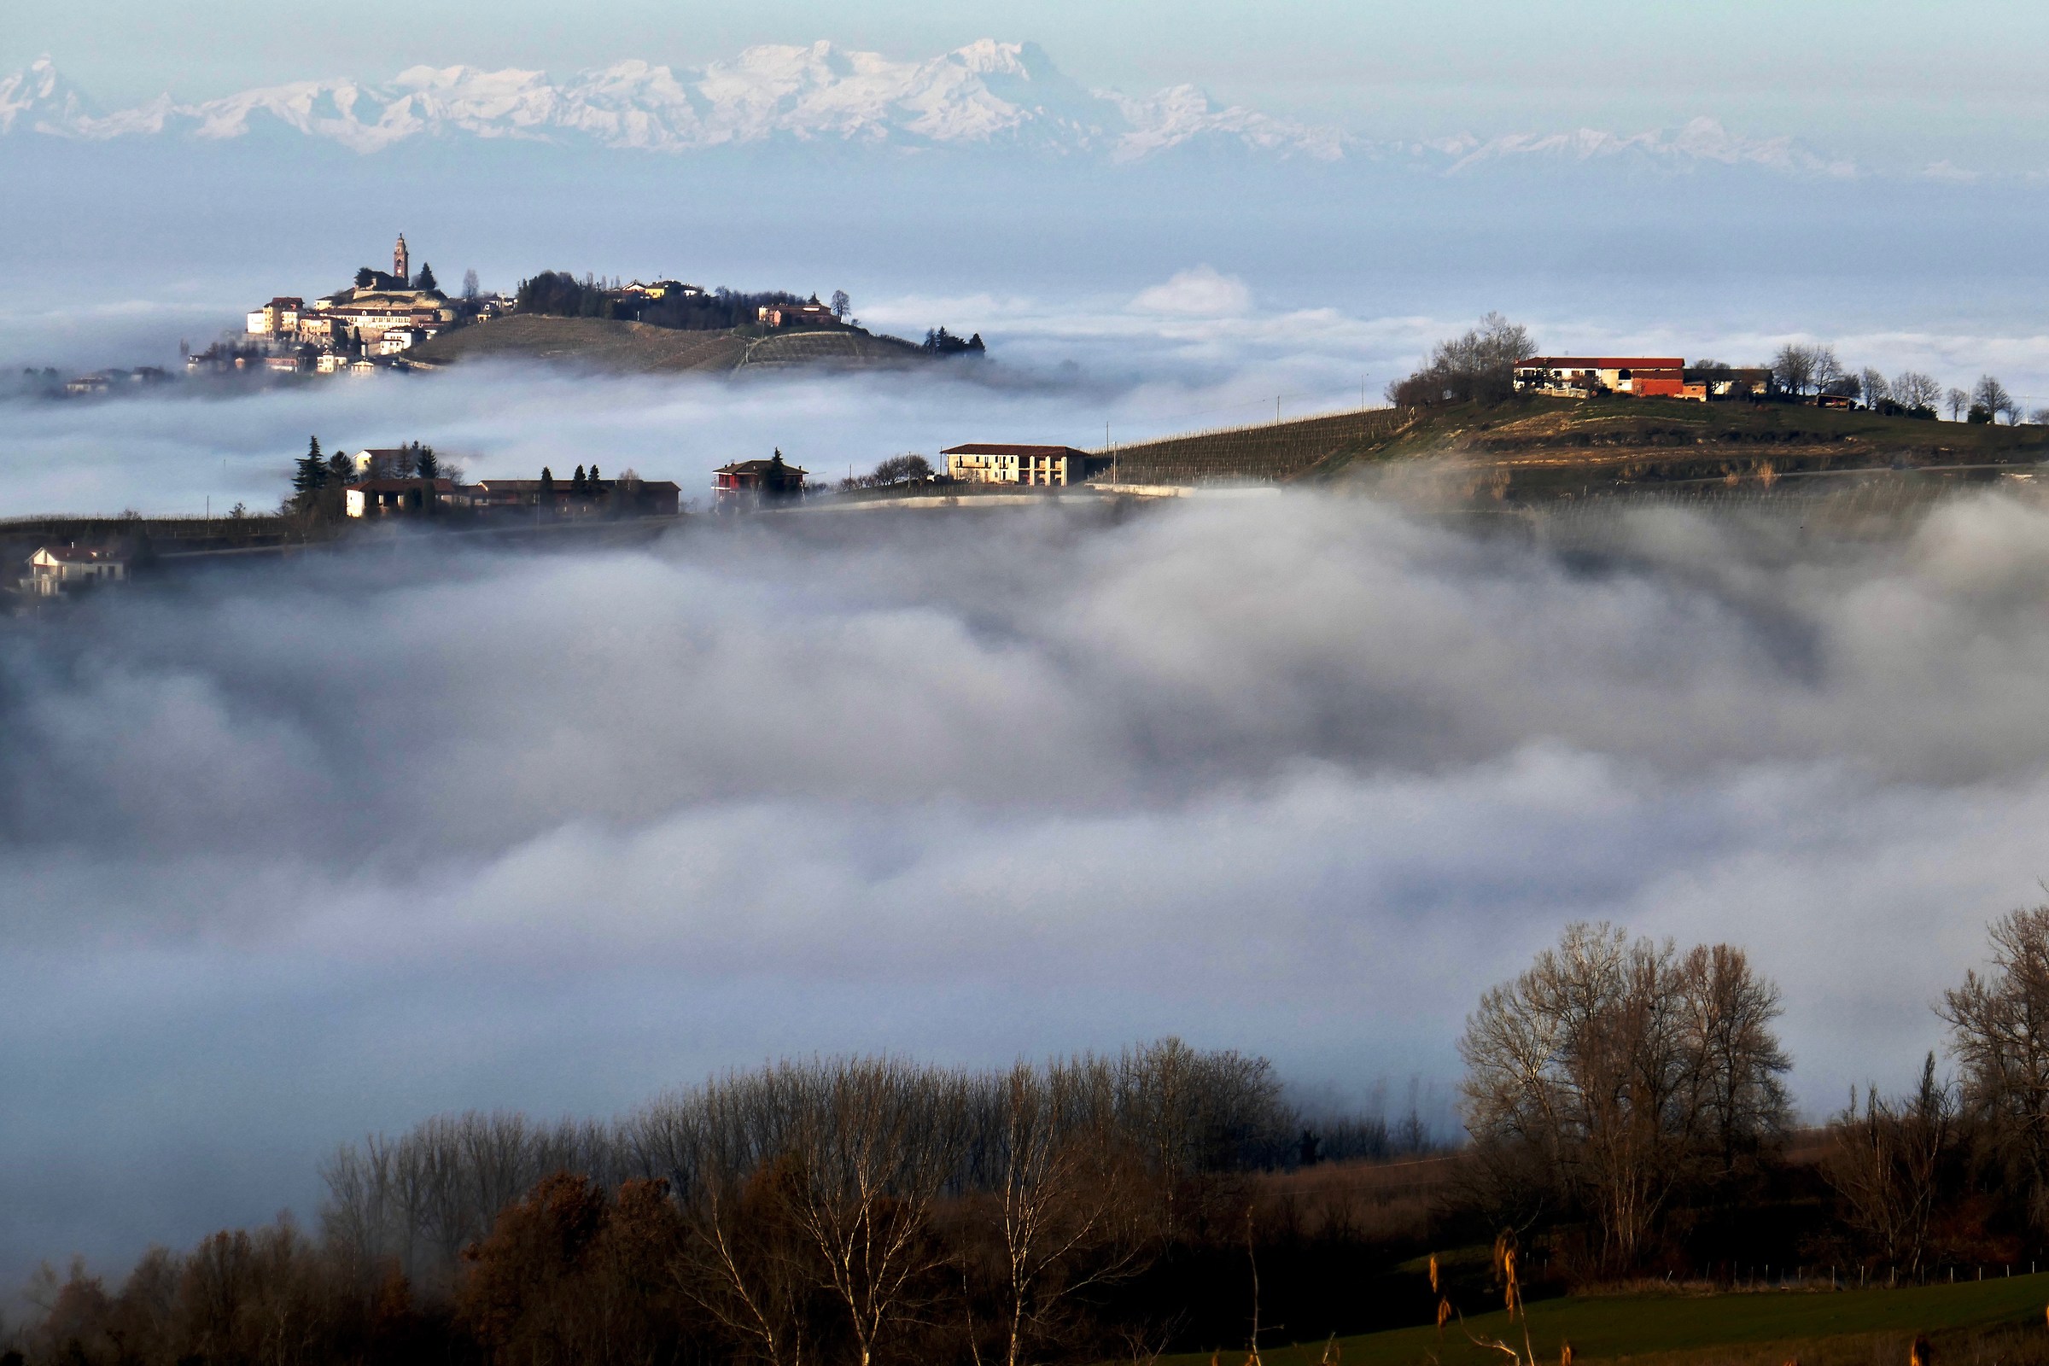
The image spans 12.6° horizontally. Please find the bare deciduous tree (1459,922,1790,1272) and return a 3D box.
[{"bbox_3d":[38.180,26.280,590.000,21.070,22.200,18.550,0,2,0],"label":"bare deciduous tree"}]

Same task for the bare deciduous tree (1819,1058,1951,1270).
[{"bbox_3d":[54.740,30.450,588.000,8.320,14.010,7.900,0,2,0],"label":"bare deciduous tree"}]

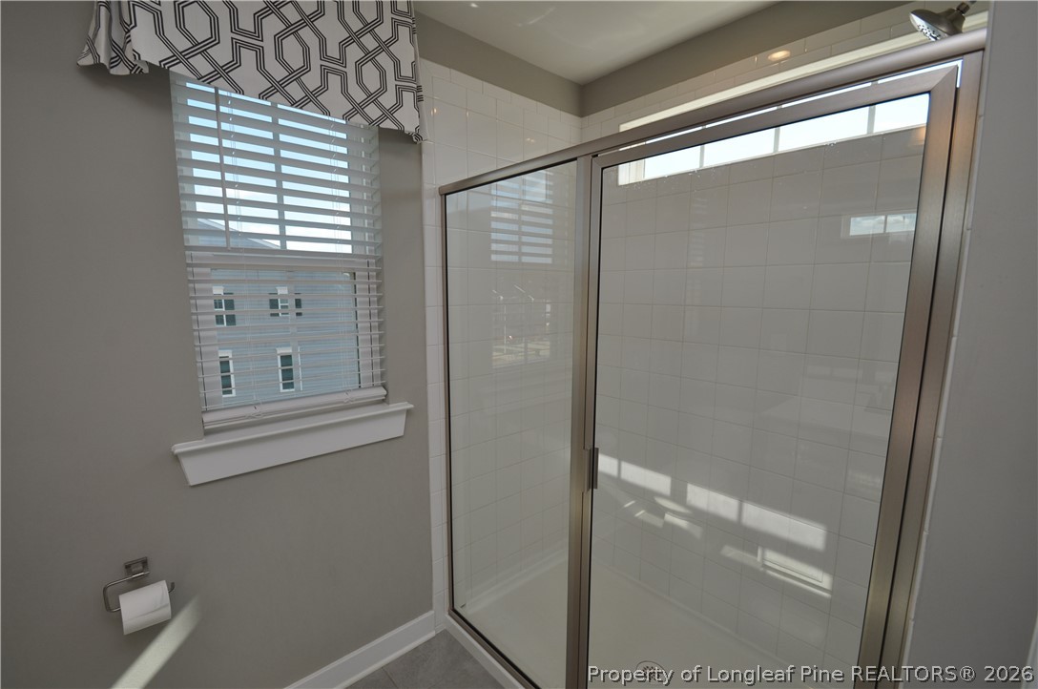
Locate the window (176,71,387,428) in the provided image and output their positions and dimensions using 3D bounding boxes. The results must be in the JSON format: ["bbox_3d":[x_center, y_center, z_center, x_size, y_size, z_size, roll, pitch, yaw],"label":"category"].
[{"bbox_3d":[-0.748,-0.269,1.440,0.573,1.036,0.100,-6,10,-40],"label":"window"}]

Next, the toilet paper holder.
[{"bbox_3d":[-1.042,0.654,1.188,0.138,0.089,0.073,-6,10,-40],"label":"toilet paper holder"}]

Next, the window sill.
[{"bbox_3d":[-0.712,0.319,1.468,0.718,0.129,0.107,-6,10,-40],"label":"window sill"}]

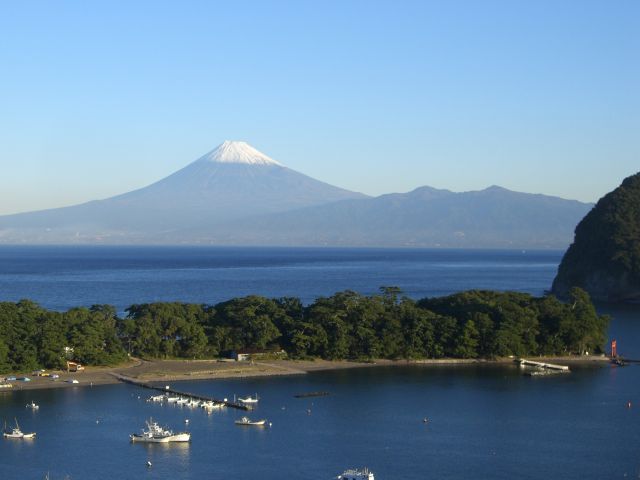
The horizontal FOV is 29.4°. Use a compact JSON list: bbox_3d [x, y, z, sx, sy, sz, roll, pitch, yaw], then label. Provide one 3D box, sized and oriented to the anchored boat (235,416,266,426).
[{"bbox_3d":[-21.600,56.300,380.000,9.200,2.400,2.300,0,0,9],"label":"anchored boat"}]

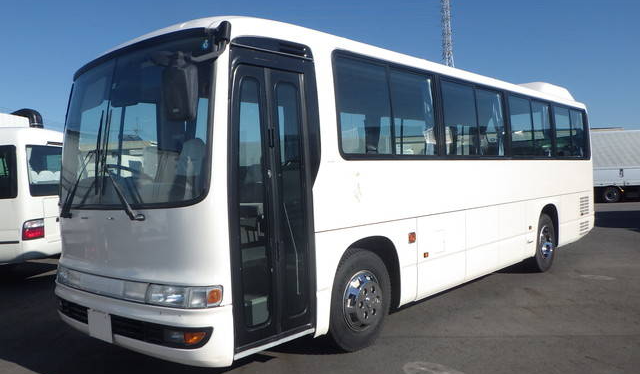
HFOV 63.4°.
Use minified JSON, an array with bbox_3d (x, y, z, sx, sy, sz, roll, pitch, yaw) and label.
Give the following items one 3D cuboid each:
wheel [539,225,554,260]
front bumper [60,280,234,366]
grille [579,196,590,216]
[{"bbox_3d":[3.371,0.834,7.779,0.140,0.520,0.520,0,2,42],"label":"wheel"},{"bbox_3d":[-1.594,0.971,3.993,2.350,0.420,0.470,0,2,42],"label":"front bumper"},{"bbox_3d":[4.659,0.330,9.125,0.040,0.324,0.582,0,2,42],"label":"grille"}]

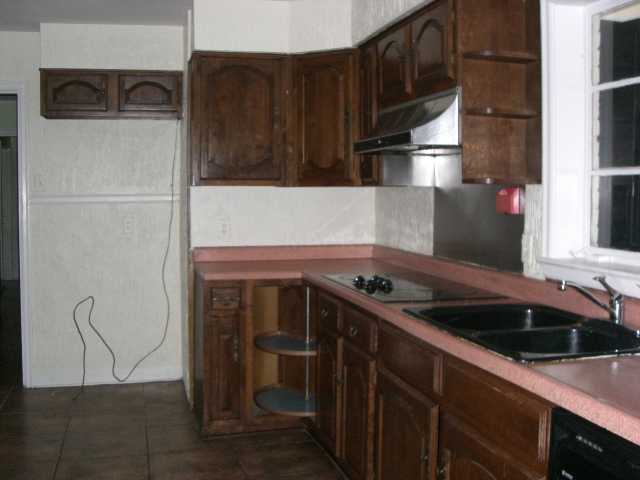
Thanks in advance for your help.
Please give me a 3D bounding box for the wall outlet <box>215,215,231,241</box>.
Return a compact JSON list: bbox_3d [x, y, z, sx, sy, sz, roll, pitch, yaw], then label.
[{"bbox_3d":[-0.598,-0.076,4.312,0.084,0.137,0.012,-1,4,-16],"label":"wall outlet"}]

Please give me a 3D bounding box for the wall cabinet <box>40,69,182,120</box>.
[{"bbox_3d":[-1.352,-0.946,4.609,0.881,0.294,0.297,-1,4,-16],"label":"wall cabinet"}]

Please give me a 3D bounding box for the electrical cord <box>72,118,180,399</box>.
[{"bbox_3d":[-1.301,0.098,4.745,0.734,1.809,0.205,-1,4,-16],"label":"electrical cord"}]

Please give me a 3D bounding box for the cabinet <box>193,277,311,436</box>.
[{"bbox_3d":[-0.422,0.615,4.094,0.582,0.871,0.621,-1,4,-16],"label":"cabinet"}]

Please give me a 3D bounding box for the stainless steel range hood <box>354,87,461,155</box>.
[{"bbox_3d":[0.515,-0.497,3.062,0.521,0.210,0.774,-1,4,-16],"label":"stainless steel range hood"}]

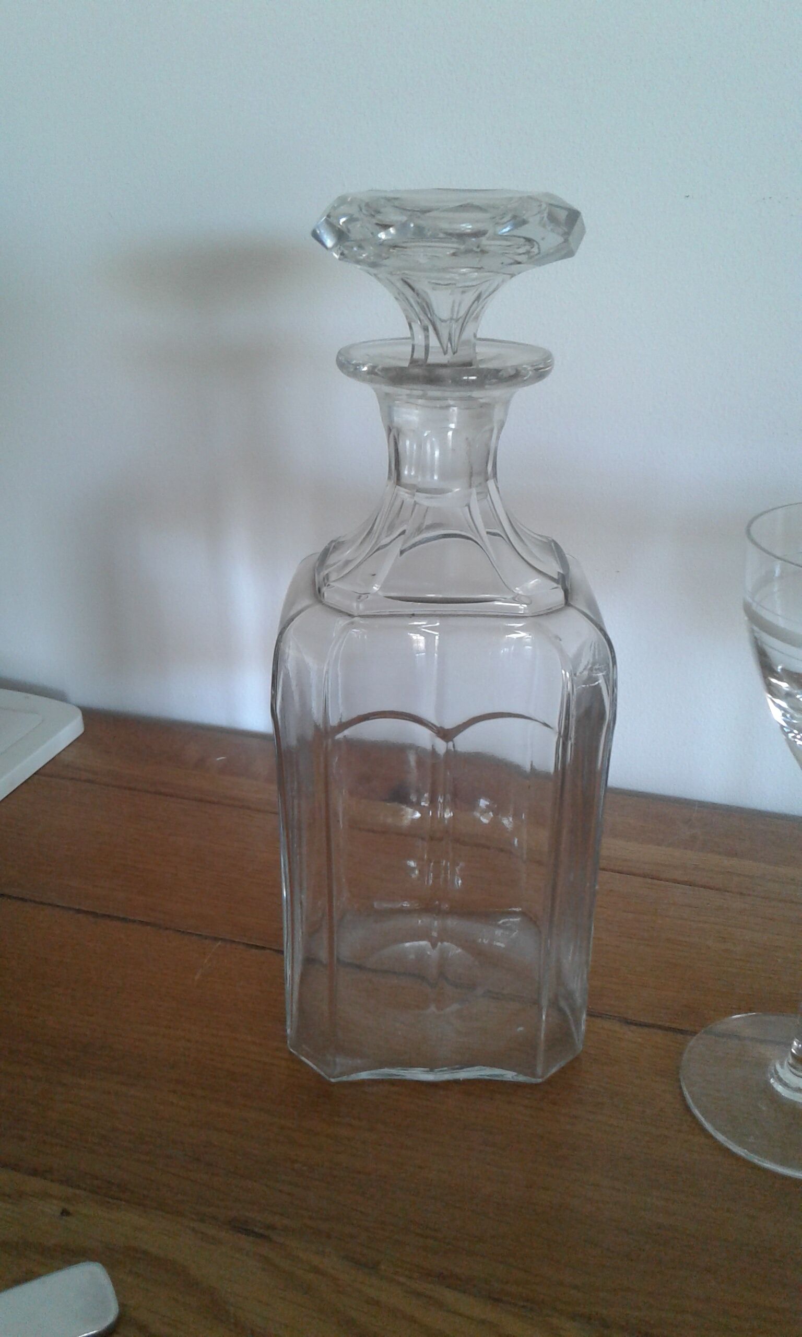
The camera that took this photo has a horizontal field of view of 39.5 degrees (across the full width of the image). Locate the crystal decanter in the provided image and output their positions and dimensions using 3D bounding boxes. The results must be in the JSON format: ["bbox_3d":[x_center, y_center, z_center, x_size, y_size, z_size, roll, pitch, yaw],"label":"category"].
[{"bbox_3d":[0.012,-0.008,0.324,0.092,0.241,0.092,0,22,0],"label":"crystal decanter"}]

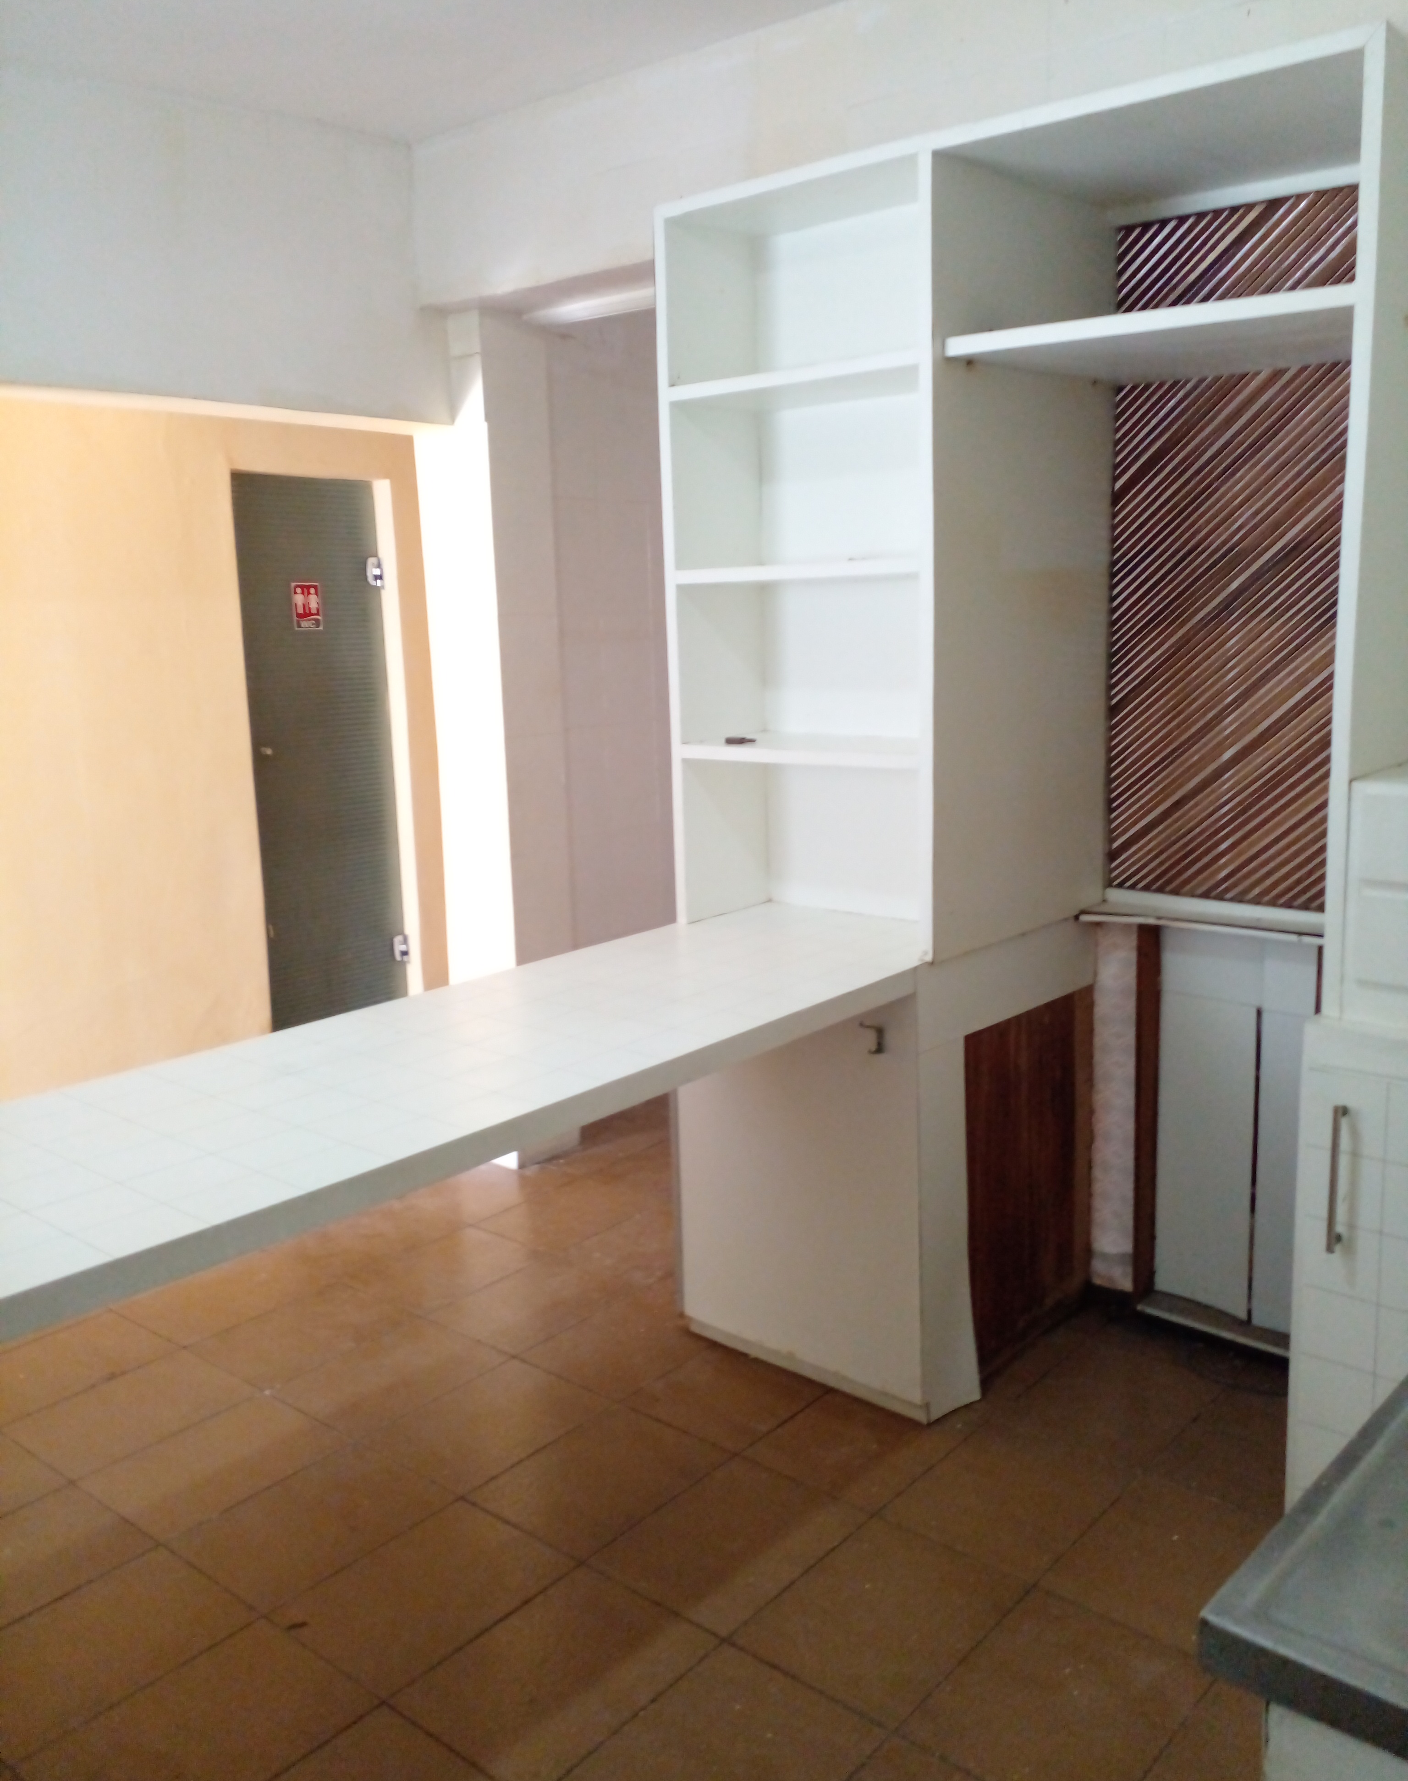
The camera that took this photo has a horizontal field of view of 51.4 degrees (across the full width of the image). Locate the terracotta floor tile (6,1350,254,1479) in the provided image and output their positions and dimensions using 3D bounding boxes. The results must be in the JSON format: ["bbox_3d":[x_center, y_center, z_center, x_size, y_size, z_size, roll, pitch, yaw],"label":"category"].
[{"bbox_3d":[-1.129,1.025,2.897,0.282,0.012,0.384,7,13,40],"label":"terracotta floor tile"}]

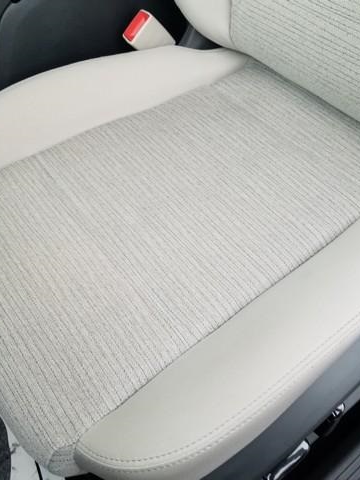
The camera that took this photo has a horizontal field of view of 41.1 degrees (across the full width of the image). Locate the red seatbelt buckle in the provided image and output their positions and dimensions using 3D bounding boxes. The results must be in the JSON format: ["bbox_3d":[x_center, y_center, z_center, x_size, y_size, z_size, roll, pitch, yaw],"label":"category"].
[{"bbox_3d":[-0.046,-0.318,0.764,0.049,0.078,0.025,-51,59,11],"label":"red seatbelt buckle"}]

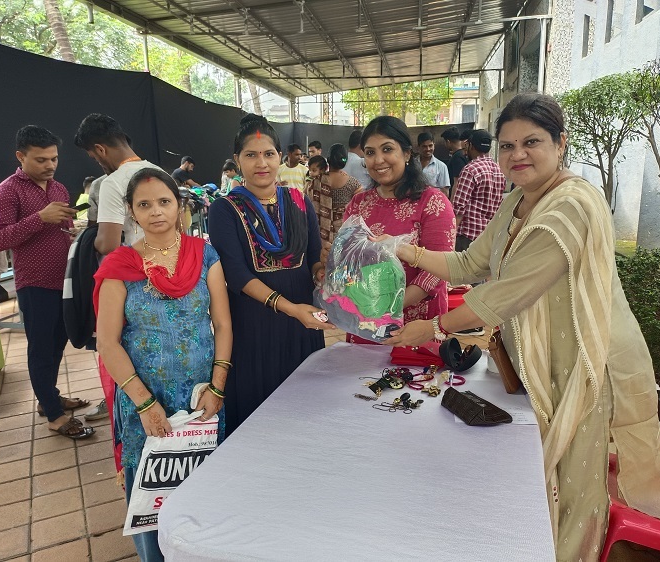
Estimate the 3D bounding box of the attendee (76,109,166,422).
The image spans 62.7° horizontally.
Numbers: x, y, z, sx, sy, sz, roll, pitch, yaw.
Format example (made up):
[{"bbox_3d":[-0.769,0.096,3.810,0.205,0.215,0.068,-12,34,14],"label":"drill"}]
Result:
[{"bbox_3d":[-1.222,-0.063,3.130,0.440,1.730,0.480,2,11,14],"label":"attendee"}]

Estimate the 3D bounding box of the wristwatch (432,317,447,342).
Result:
[{"bbox_3d":[0.334,0.149,1.650,0.062,0.055,0.035,23,-40,-27],"label":"wristwatch"}]

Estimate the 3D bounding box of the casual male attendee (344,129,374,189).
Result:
[{"bbox_3d":[0.244,-0.411,4.800,0.500,1.760,0.320,2,11,12],"label":"casual male attendee"}]

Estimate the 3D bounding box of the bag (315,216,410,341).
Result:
[{"bbox_3d":[0.107,-0.008,1.780,0.310,0.390,0.200,0,11,0],"label":"bag"}]

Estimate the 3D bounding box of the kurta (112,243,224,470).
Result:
[{"bbox_3d":[-0.552,0.270,1.850,0.390,0.790,0.260,-3,11,-14],"label":"kurta"}]

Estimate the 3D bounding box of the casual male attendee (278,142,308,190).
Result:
[{"bbox_3d":[-0.357,-0.467,5.300,0.480,1.690,0.330,-4,11,-17],"label":"casual male attendee"}]

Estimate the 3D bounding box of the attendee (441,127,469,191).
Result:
[{"bbox_3d":[1.177,-0.463,5.000,0.360,1.770,0.480,7,13,33],"label":"attendee"}]

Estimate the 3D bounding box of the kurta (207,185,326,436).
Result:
[{"bbox_3d":[-0.253,0.169,2.120,0.440,1.040,0.340,-6,12,-25],"label":"kurta"}]

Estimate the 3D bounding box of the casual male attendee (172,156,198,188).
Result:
[{"bbox_3d":[-1.751,-0.690,6.700,0.500,1.620,0.500,3,11,17],"label":"casual male attendee"}]

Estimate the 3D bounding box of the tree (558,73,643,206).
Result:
[{"bbox_3d":[3.597,-1.359,7.200,1.100,2.640,1.100,0,11,0],"label":"tree"}]

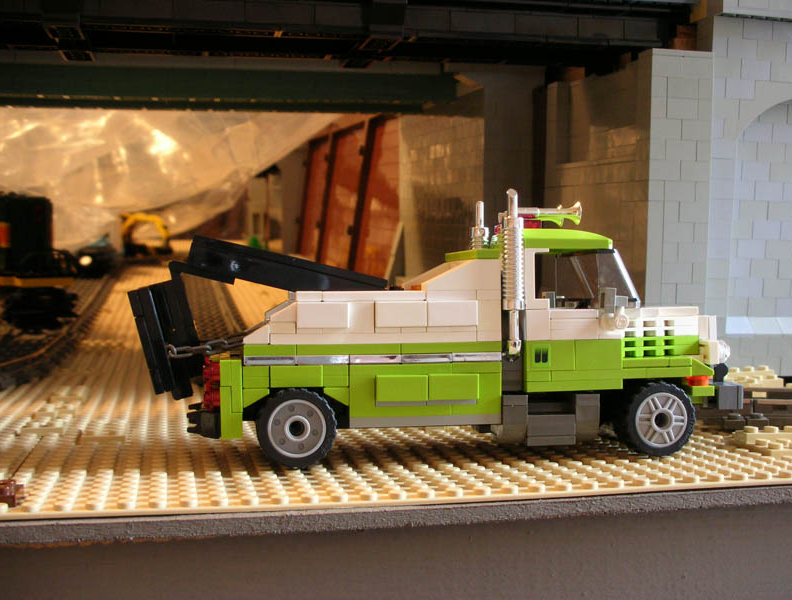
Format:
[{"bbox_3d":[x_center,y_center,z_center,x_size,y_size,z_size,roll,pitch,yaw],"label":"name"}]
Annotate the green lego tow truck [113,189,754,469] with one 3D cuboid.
[{"bbox_3d":[0.014,0.008,0.353,0.199,0.086,0.061,0,1,-11],"label":"green lego tow truck"}]

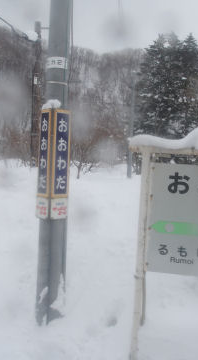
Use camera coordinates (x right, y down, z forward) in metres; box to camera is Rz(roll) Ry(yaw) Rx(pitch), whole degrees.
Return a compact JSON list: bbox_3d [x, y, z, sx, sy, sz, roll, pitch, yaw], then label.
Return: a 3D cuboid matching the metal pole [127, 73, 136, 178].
[{"bbox_3d":[2.075,-3.326,23.735,0.240,6.373,0.240,3,5,0],"label":"metal pole"}]

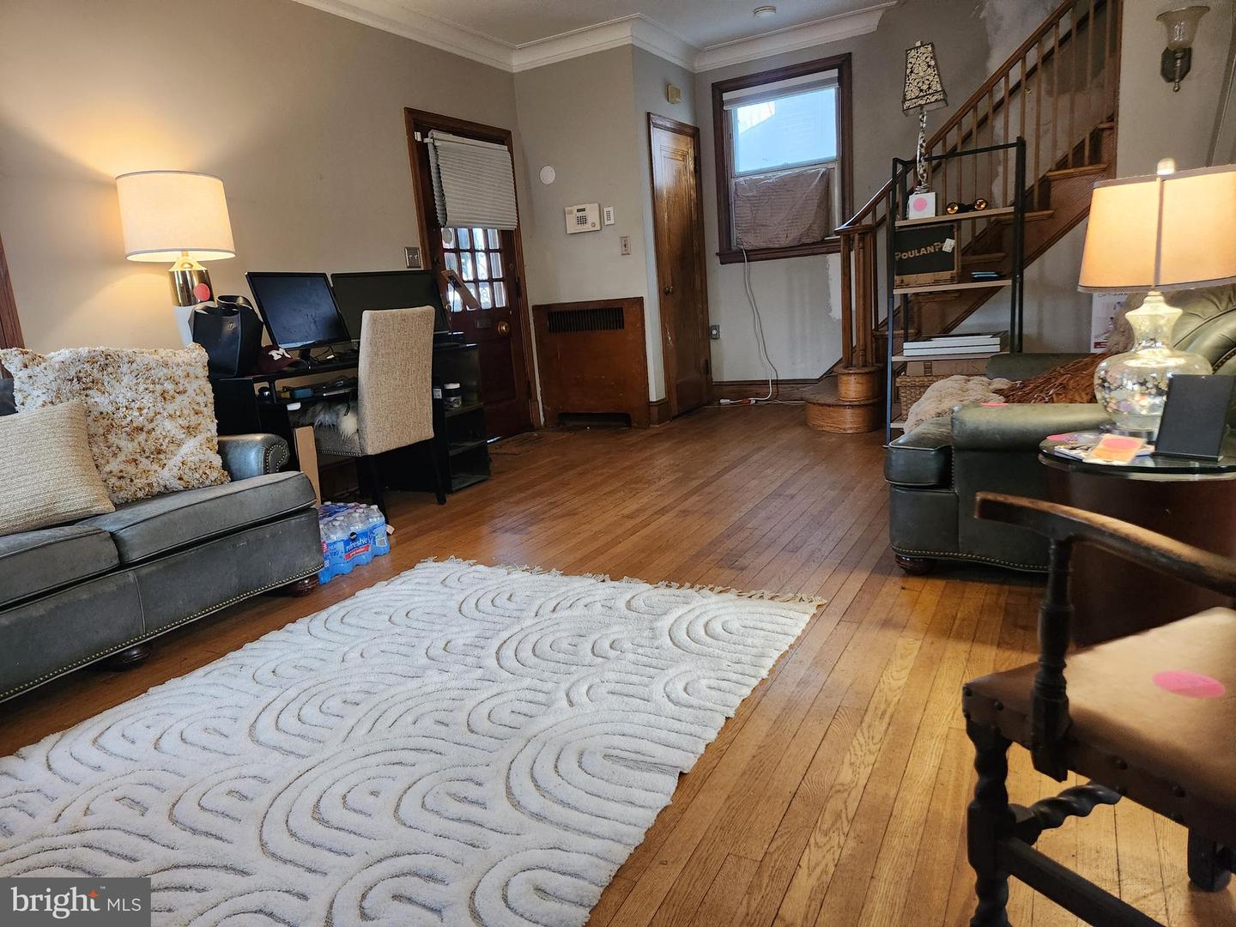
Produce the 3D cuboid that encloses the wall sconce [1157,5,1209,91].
[{"bbox_3d":[2.700,-1.985,3.941,0.240,0.375,0.270,2,13,29],"label":"wall sconce"}]

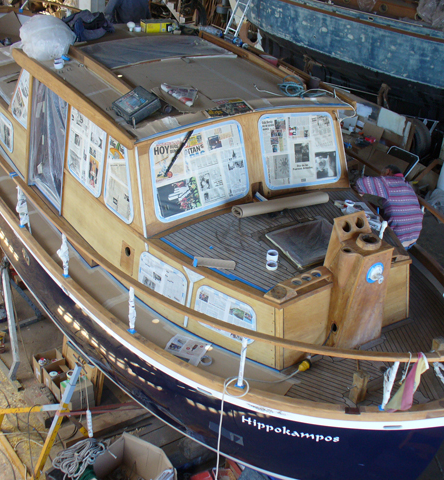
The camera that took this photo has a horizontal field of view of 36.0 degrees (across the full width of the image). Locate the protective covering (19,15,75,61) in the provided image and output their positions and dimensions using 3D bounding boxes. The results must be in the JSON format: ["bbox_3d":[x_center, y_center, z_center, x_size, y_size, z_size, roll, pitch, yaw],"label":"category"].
[{"bbox_3d":[-2.080,-2.400,8.150,0.660,0.550,0.620,-16,34,-26],"label":"protective covering"}]

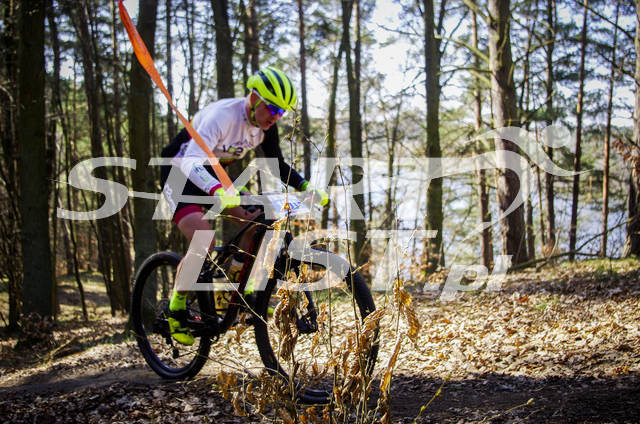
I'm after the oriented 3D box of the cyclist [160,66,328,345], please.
[{"bbox_3d":[-0.496,-0.011,3.818,0.920,1.430,0.690,6,9,42],"label":"cyclist"}]

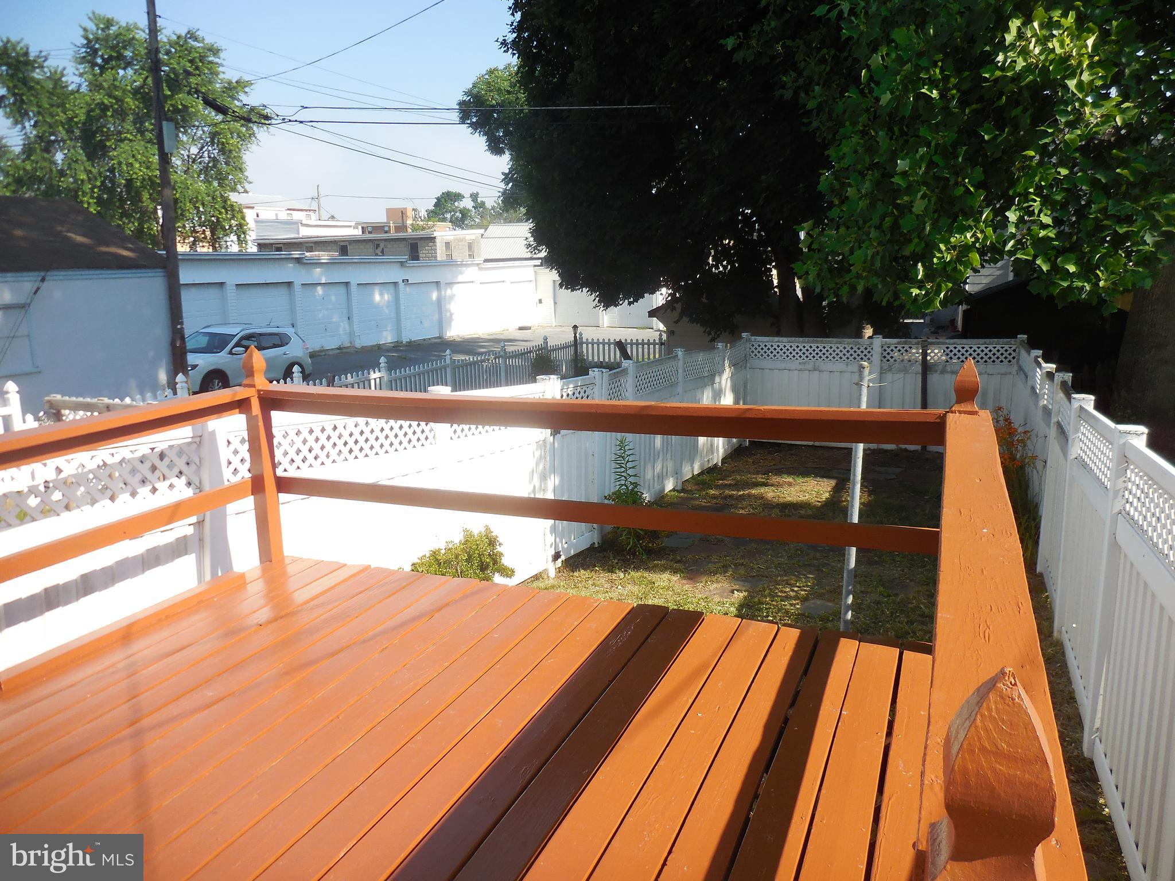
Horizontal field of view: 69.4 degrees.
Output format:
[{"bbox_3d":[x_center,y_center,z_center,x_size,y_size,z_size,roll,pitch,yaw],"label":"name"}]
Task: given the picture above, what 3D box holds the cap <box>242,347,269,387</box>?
[{"bbox_3d":[-1.585,-0.354,4.036,0.090,0.190,0.090,4,13,23],"label":"cap"}]

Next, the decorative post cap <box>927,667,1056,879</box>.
[{"bbox_3d":[0.368,0.297,0.772,0.090,0.190,0.090,4,13,23],"label":"decorative post cap"}]

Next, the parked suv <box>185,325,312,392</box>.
[{"bbox_3d":[-8.962,-2.004,21.238,1.840,1.720,4.630,4,12,22],"label":"parked suv"}]

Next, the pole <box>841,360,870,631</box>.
[{"bbox_3d":[1.645,0.589,5.283,0.062,2.179,0.062,5,13,23],"label":"pole"}]

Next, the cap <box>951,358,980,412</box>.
[{"bbox_3d":[1.317,-0.190,2.943,0.090,0.190,0.090,4,13,23],"label":"cap"}]

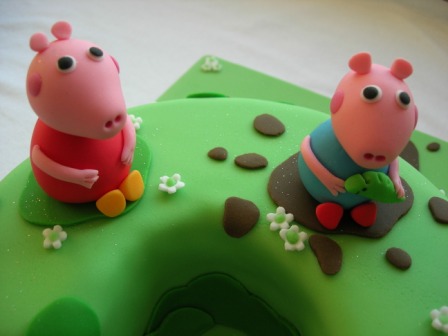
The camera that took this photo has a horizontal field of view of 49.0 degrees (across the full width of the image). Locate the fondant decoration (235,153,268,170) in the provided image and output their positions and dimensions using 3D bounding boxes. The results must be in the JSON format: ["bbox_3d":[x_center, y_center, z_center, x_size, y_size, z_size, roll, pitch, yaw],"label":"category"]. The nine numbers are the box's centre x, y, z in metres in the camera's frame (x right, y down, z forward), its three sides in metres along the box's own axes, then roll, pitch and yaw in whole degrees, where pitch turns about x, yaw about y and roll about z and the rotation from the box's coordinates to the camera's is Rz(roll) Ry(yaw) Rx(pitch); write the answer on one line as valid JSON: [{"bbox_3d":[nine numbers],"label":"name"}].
[{"bbox_3d":[0.013,-0.003,0.238,0.017,0.004,0.010,5,46,2],"label":"fondant decoration"}]

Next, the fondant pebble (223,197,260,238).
[{"bbox_3d":[0.008,0.021,0.214,0.016,0.004,0.019,1,64,-1],"label":"fondant pebble"}]

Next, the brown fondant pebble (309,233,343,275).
[{"bbox_3d":[0.045,0.037,0.213,0.011,0.003,0.021,-23,48,1],"label":"brown fondant pebble"}]

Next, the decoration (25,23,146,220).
[{"bbox_3d":[-0.058,-0.018,0.197,0.047,0.077,0.043,35,54,27],"label":"decoration"}]

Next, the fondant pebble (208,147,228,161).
[{"bbox_3d":[-0.003,-0.007,0.241,0.010,0.004,0.007,1,46,-1],"label":"fondant pebble"}]

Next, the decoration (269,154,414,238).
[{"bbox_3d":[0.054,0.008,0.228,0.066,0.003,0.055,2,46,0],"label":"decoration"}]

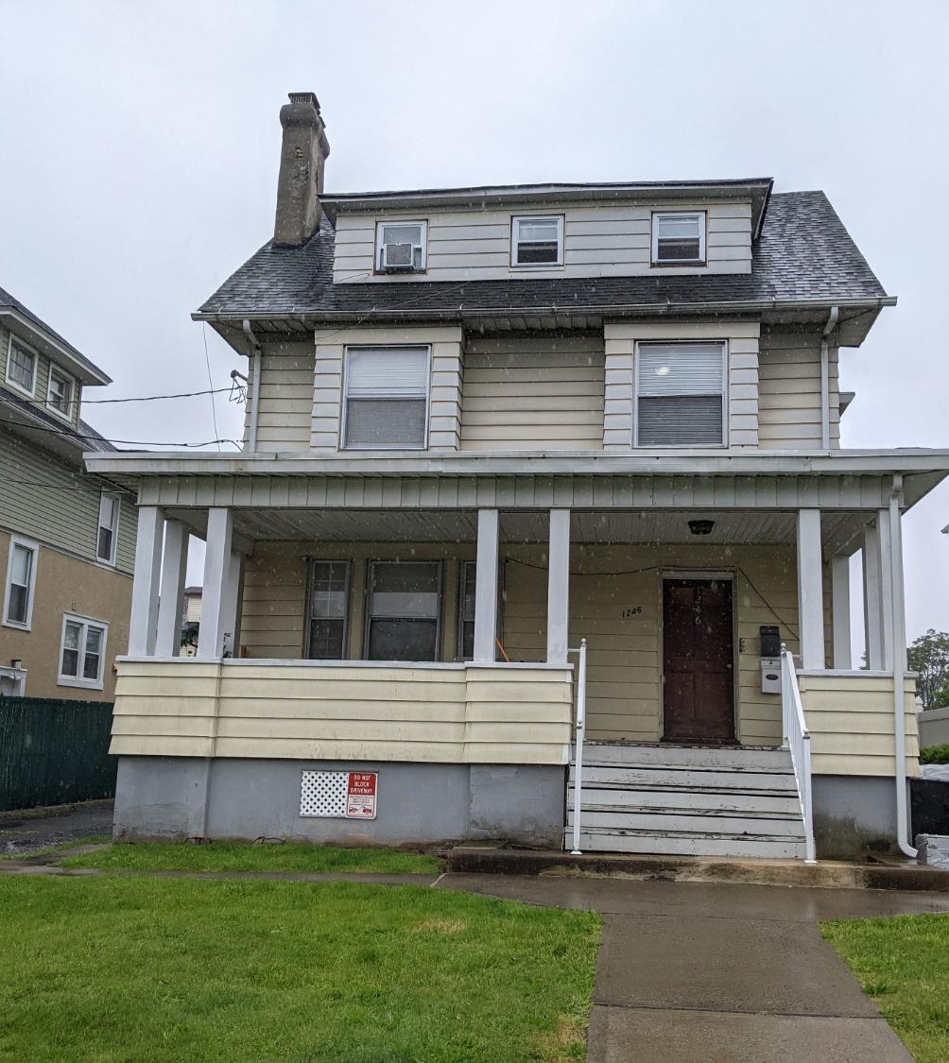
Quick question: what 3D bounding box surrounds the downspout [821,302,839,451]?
[{"bbox_3d":[4.523,-1.857,14.059,0.100,1.800,0.660,0,-10,7],"label":"downspout"}]

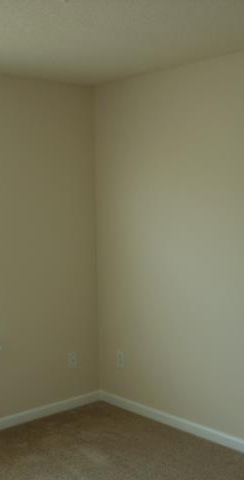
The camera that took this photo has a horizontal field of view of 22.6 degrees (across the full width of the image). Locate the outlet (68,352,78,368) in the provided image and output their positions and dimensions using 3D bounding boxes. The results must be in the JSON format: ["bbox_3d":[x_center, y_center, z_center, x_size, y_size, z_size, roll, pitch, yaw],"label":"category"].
[{"bbox_3d":[-0.361,0.908,4.596,0.073,0.117,0.014,-4,5,-41],"label":"outlet"}]

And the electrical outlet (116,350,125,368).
[{"bbox_3d":[-0.016,0.903,4.579,0.014,0.117,0.073,-4,5,-41],"label":"electrical outlet"}]

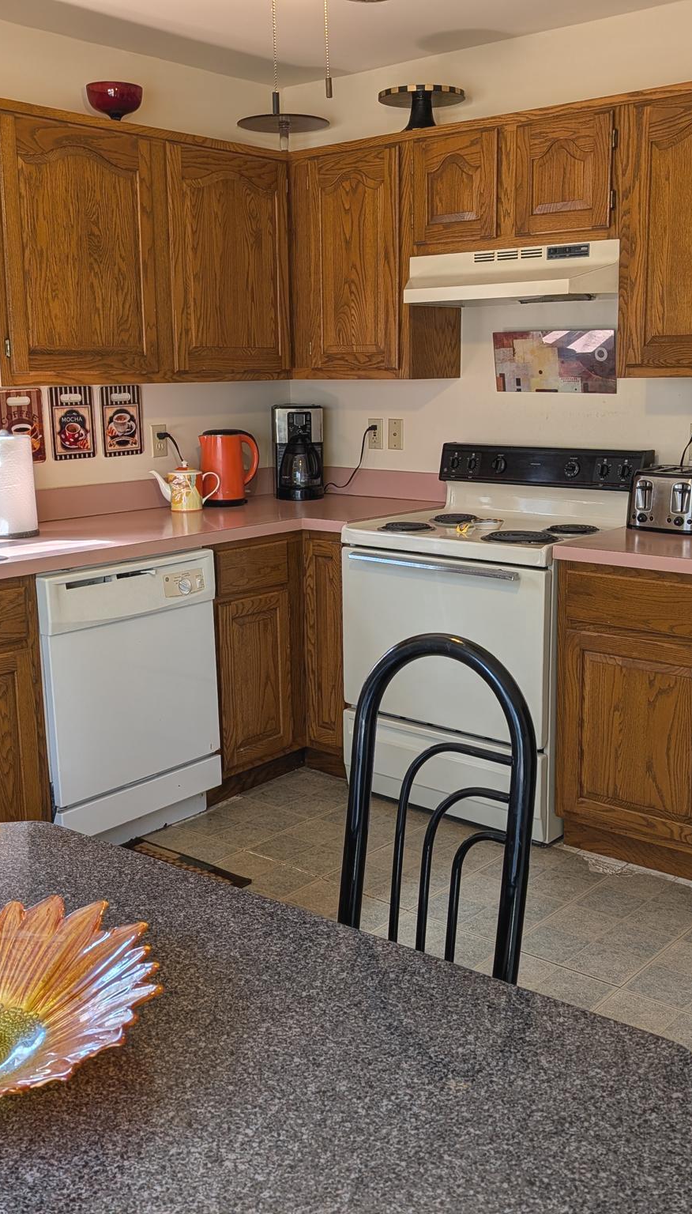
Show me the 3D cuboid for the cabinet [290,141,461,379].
[{"bbox_3d":[0.101,-1.181,3.905,0.520,0.754,0.323,9,16,40],"label":"cabinet"}]

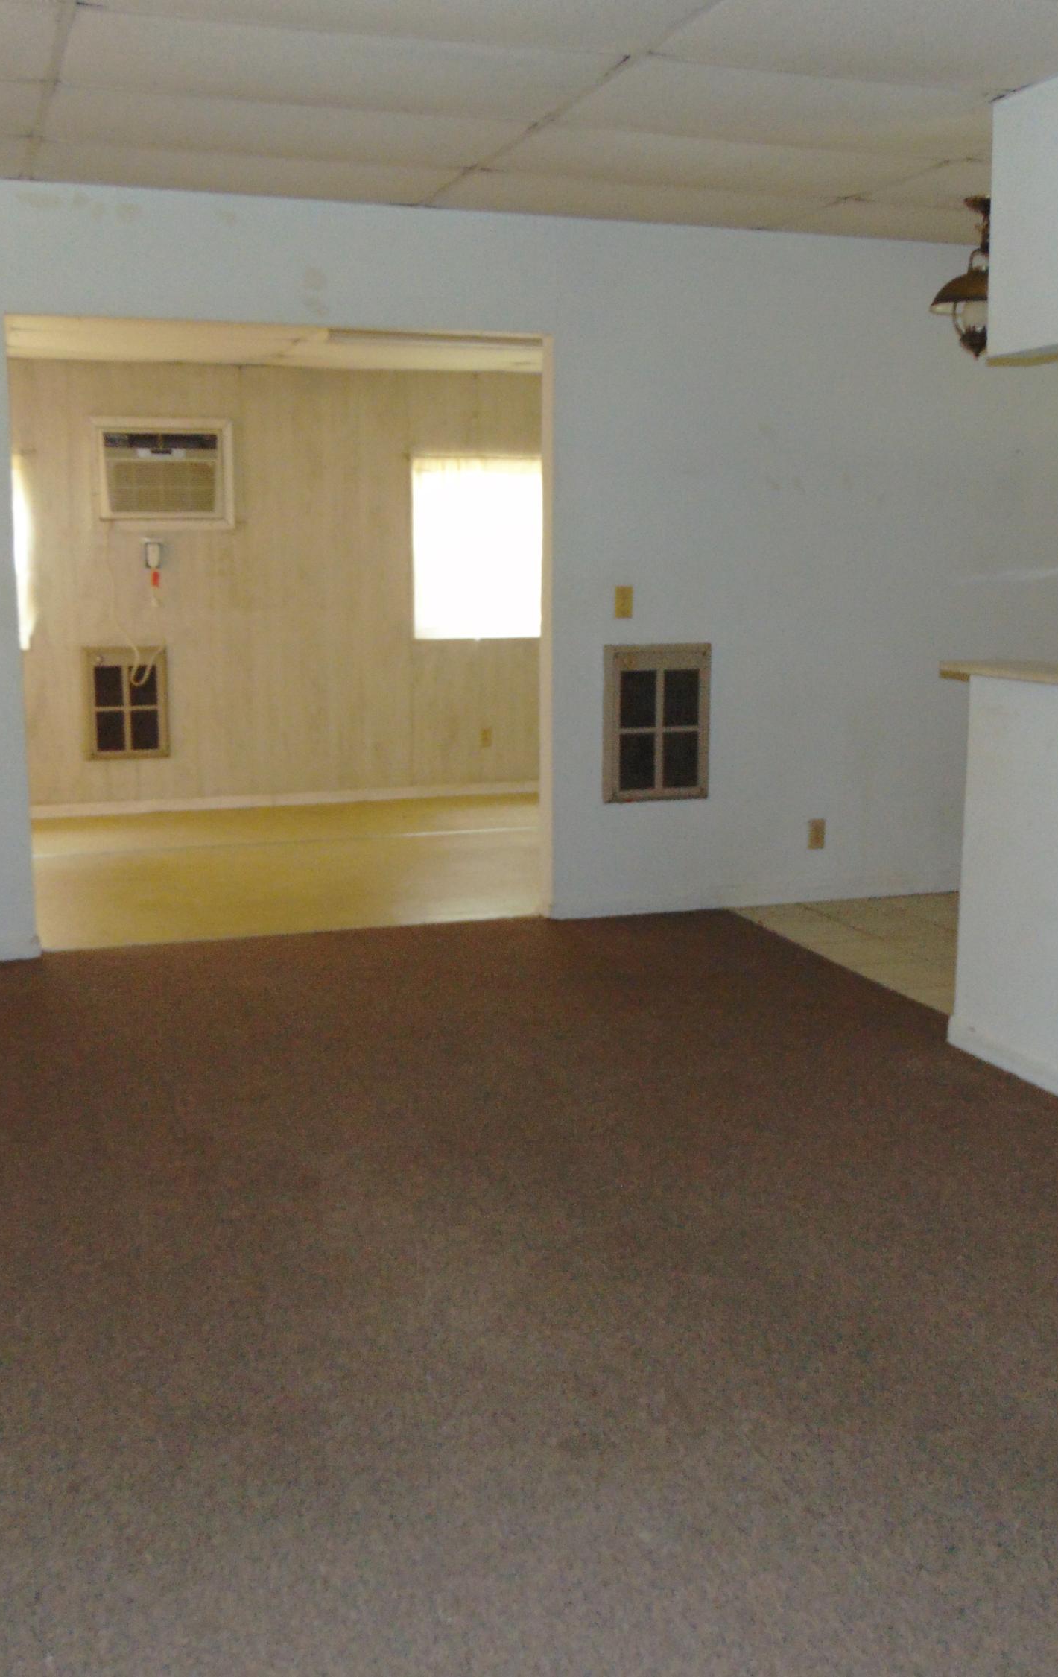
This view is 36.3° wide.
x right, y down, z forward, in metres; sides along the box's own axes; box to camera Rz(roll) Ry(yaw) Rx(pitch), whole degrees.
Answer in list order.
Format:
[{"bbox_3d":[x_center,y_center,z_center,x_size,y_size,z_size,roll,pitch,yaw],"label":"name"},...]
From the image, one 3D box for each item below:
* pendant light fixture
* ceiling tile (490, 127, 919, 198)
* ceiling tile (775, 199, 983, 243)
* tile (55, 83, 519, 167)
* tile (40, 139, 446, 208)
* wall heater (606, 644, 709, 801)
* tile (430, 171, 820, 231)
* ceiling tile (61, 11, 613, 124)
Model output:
[{"bbox_3d":[1.439,-1.779,5.145,0.320,0.479,0.320,-4,11,-19],"label":"pendant light fixture"},{"bbox_3d":[0.511,-1.929,4.625,1.209,0.025,0.596,-4,11,-19],"label":"ceiling tile"},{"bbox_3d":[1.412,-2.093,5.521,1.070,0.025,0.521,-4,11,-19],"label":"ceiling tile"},{"bbox_3d":[-0.641,-1.858,4.231,1.209,0.025,0.596,-4,11,-19],"label":"tile"},{"bbox_3d":[-0.826,-1.953,4.755,1.209,0.025,0.521,-4,11,-19],"label":"tile"},{"bbox_3d":[0.457,-0.408,5.753,0.390,0.550,0.040,-4,11,-19],"label":"wall heater"},{"bbox_3d":[0.326,-2.025,5.149,1.209,0.025,0.521,-4,11,-19],"label":"tile"},{"bbox_3d":[-0.443,-1.755,3.673,1.209,0.025,0.596,-4,11,-19],"label":"ceiling tile"}]

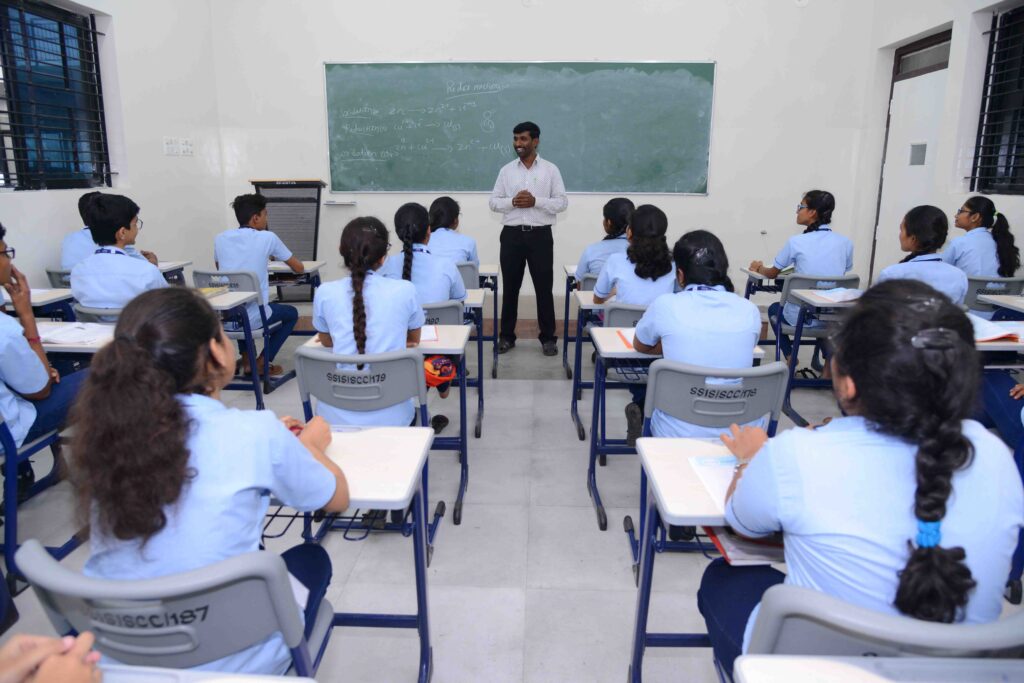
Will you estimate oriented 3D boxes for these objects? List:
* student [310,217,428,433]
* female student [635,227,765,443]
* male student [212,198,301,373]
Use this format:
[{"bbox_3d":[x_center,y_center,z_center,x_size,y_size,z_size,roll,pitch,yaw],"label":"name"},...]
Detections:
[{"bbox_3d":[-0.492,0.165,2.557,0.460,1.180,0.720,1,13,4],"label":"student"},{"bbox_3d":[0.639,0.177,2.448,0.470,1.140,0.620,1,13,2],"label":"female student"},{"bbox_3d":[-1.609,-0.355,4.526,0.450,1.220,0.640,3,13,12],"label":"male student"}]

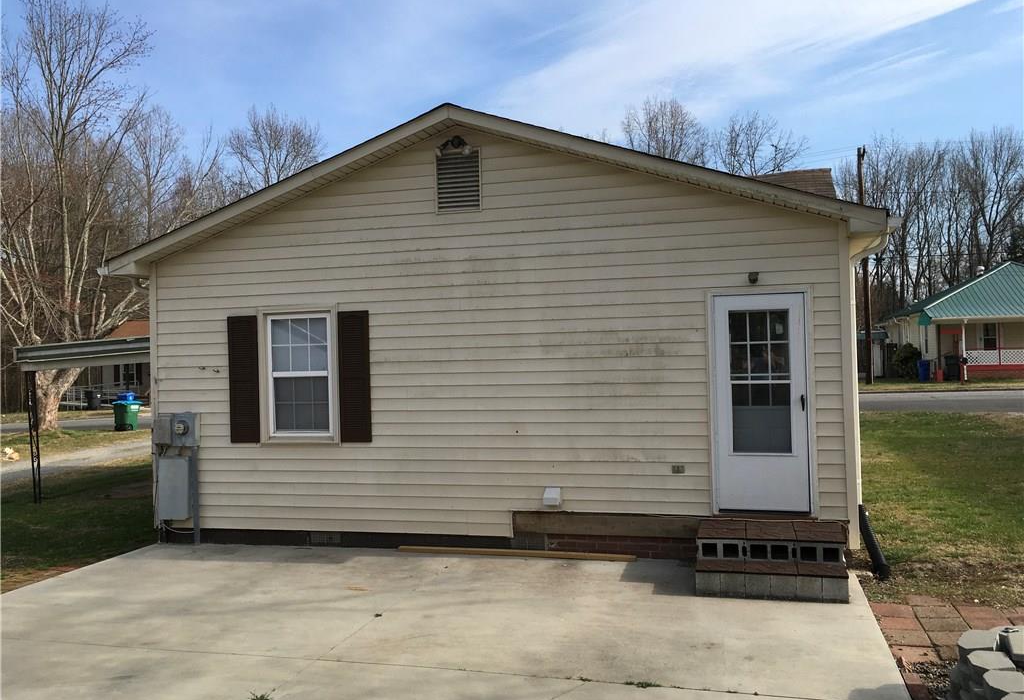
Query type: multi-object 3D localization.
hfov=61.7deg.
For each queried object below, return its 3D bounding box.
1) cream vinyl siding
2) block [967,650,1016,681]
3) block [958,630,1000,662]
[{"bbox_3d":[-0.481,-0.188,8.742,7.370,4.180,0.150,-2,0,15],"label":"cream vinyl siding"},{"bbox_3d":[2.582,1.729,4.626,0.205,0.105,0.300,-2,-1,15],"label":"block"},{"bbox_3d":[2.704,1.727,4.955,0.210,0.105,0.310,-2,-1,33],"label":"block"}]

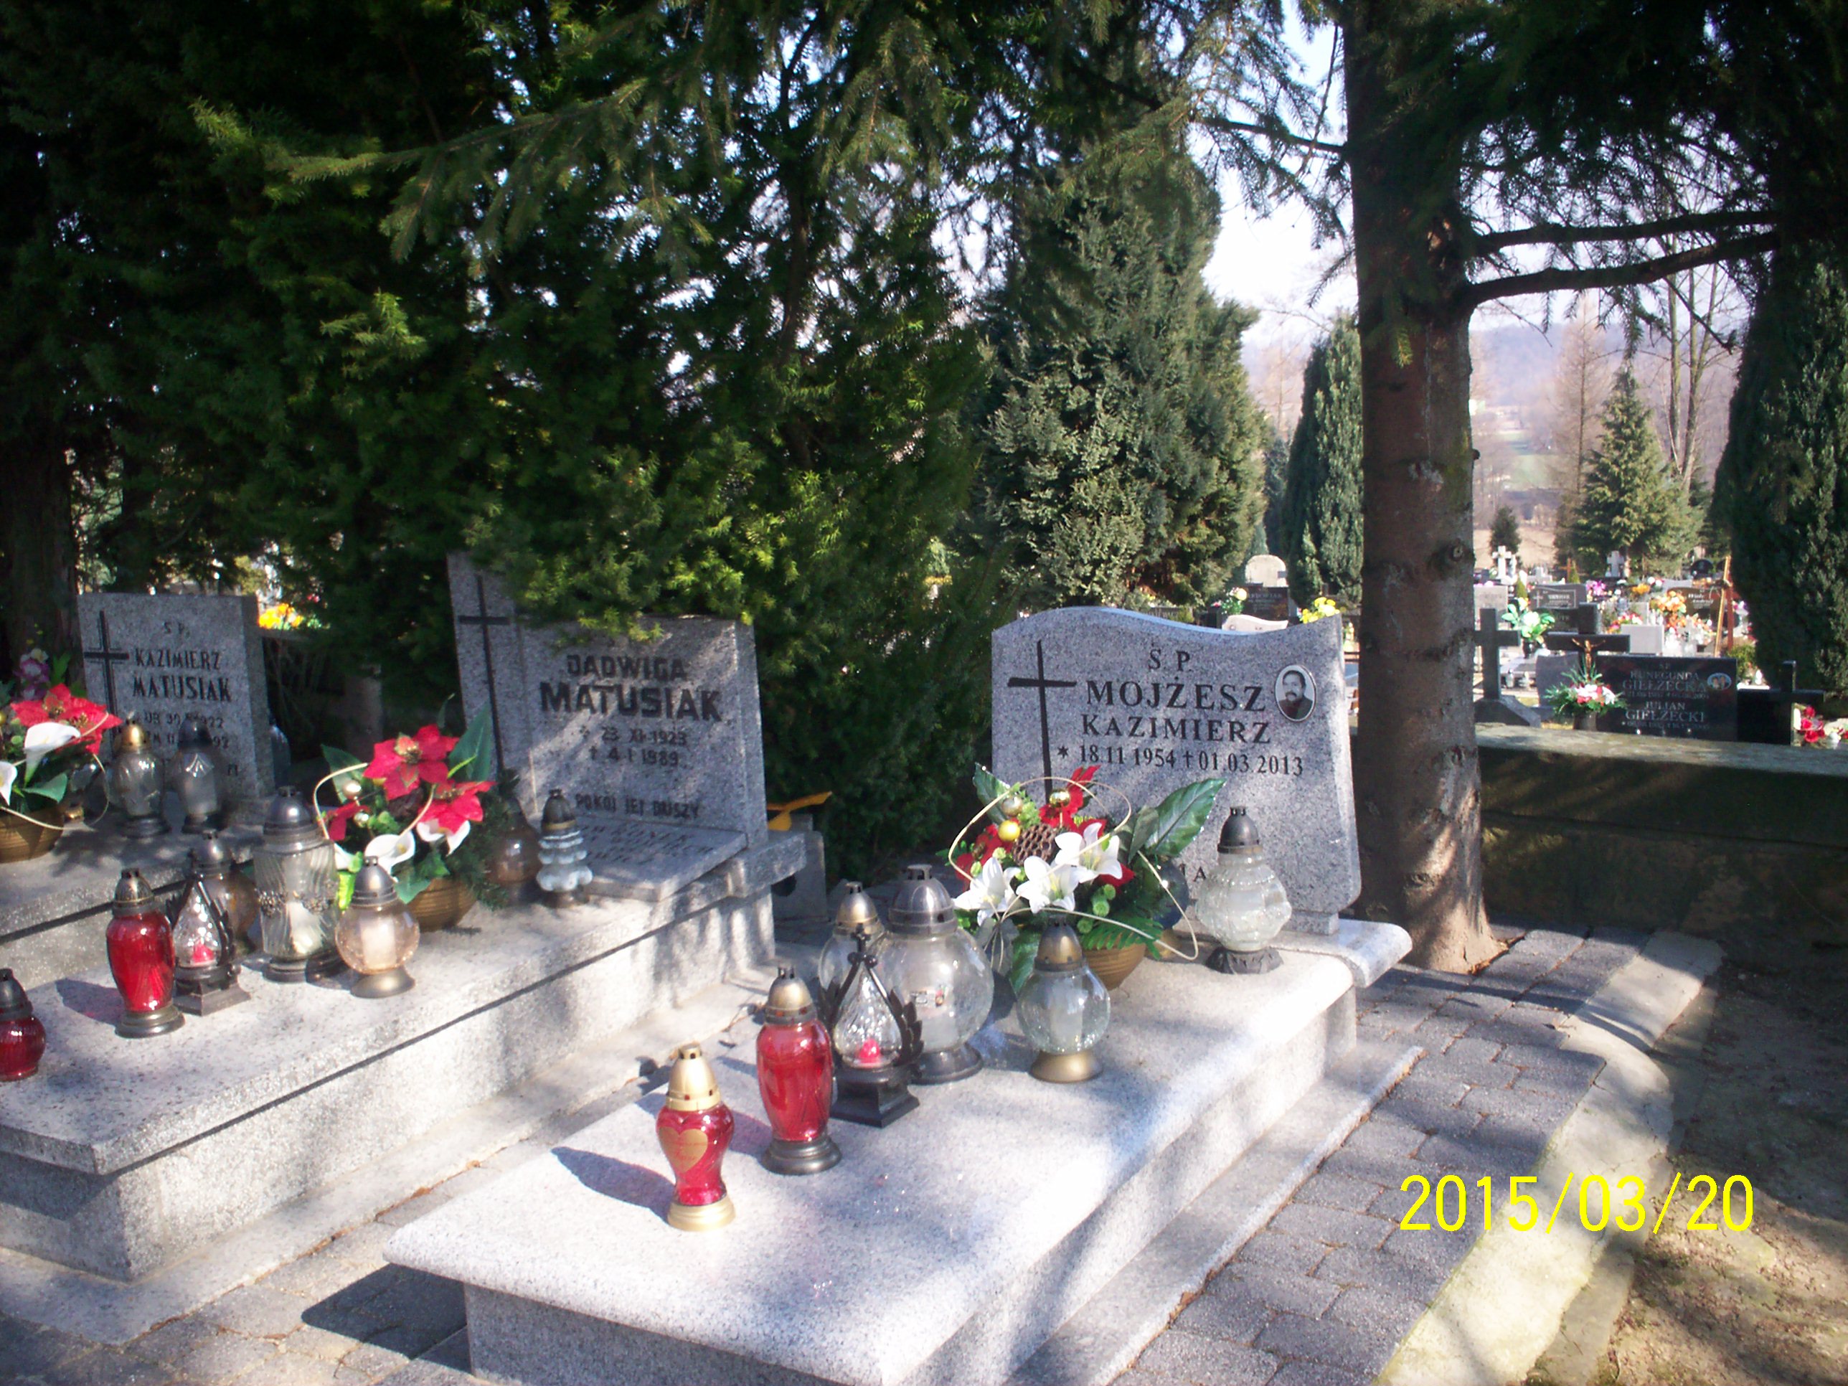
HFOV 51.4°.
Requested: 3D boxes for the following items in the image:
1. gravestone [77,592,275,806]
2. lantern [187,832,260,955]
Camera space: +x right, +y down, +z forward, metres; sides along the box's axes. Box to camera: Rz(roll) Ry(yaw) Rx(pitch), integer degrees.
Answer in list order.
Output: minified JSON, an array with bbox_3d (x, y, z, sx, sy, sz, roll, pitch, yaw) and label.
[{"bbox_3d":[-2.164,0.002,5.566,0.723,0.586,0.068,2,10,31],"label":"gravestone"},{"bbox_3d":[-1.521,0.427,4.157,0.166,0.263,0.166,2,10,31],"label":"lantern"}]

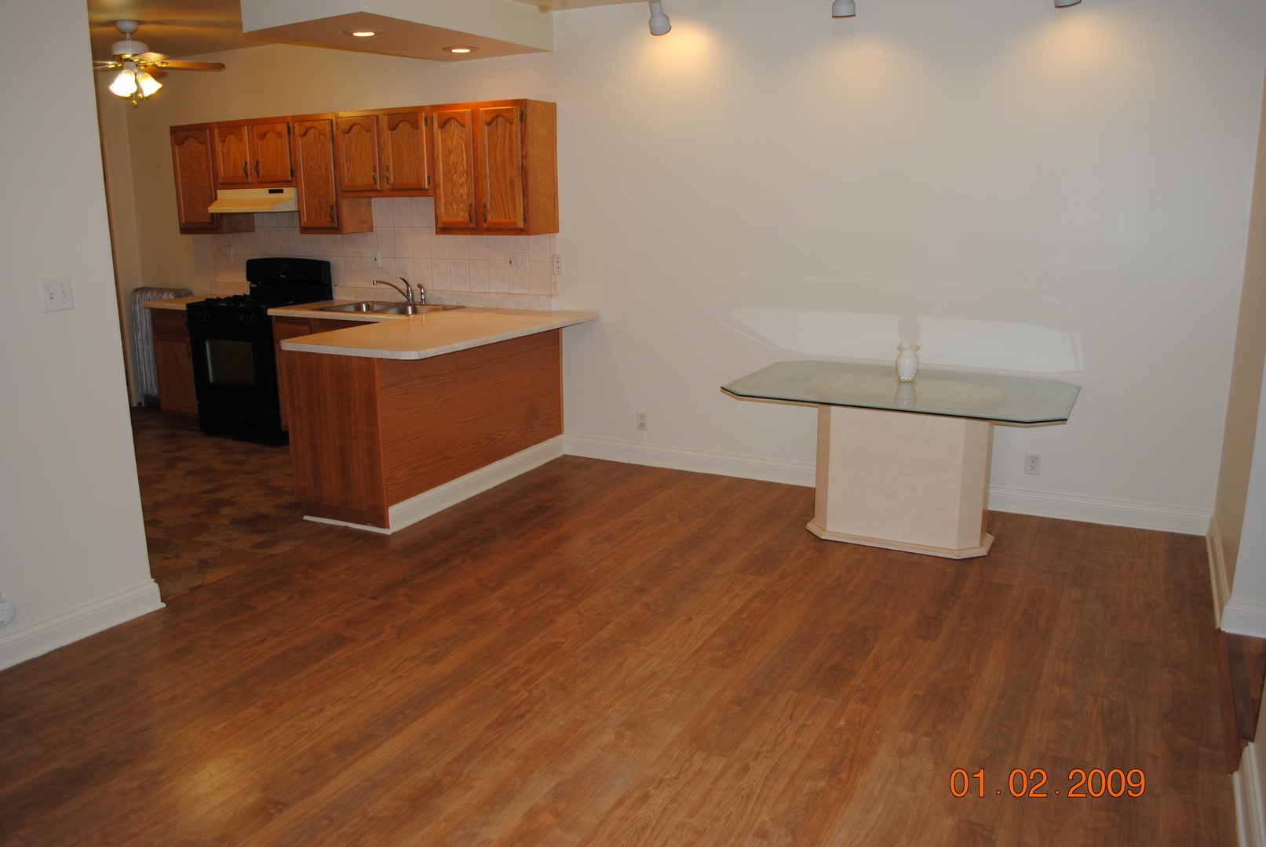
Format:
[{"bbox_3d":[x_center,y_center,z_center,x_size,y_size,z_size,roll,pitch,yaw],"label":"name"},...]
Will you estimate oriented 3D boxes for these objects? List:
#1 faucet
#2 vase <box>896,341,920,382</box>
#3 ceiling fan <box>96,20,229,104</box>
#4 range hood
[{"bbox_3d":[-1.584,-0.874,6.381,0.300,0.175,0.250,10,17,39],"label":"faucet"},{"bbox_3d":[1.335,-0.299,4.605,0.118,0.185,0.118,6,15,27],"label":"vase"},{"bbox_3d":[-3.025,-2.175,5.745,1.060,0.485,1.060,6,15,27],"label":"ceiling fan"},{"bbox_3d":[-2.504,-1.516,6.463,0.773,0.156,0.475,6,15,26],"label":"range hood"}]

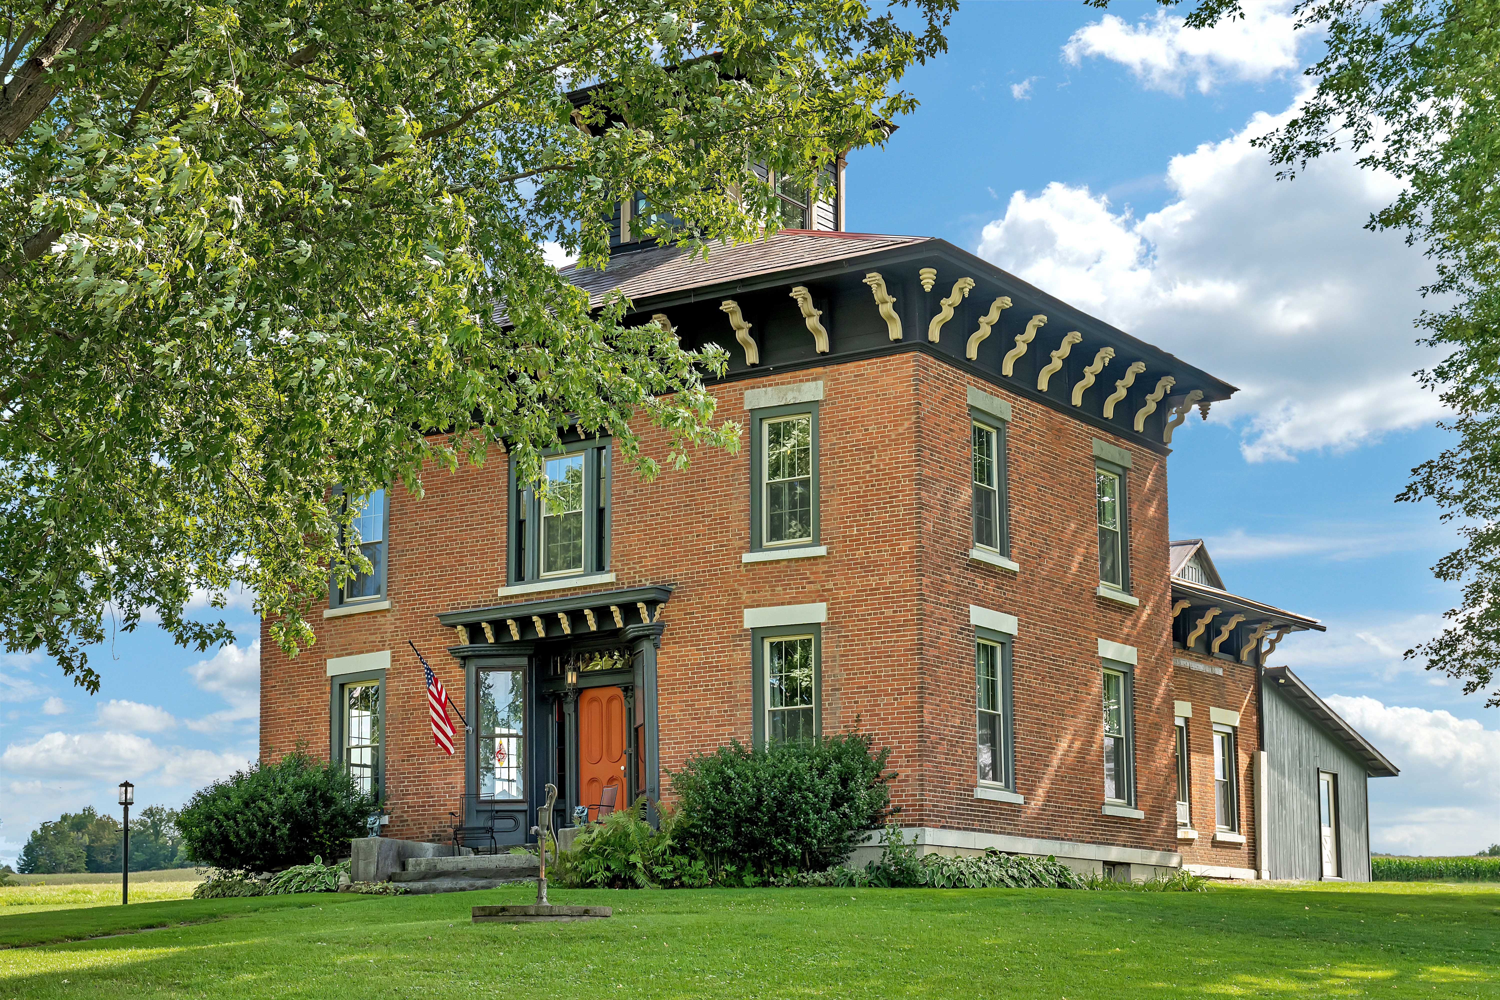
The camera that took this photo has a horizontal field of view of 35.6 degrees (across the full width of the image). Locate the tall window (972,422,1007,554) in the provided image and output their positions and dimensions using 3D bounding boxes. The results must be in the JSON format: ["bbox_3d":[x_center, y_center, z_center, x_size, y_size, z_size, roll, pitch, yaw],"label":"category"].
[{"bbox_3d":[3.441,-0.190,34.174,0.110,1.880,0.880,-7,-12,34],"label":"tall window"}]

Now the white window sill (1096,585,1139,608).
[{"bbox_3d":[5.716,1.539,36.629,0.160,0.123,1.447,-8,-14,34],"label":"white window sill"}]

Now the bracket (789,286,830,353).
[{"bbox_3d":[0.861,-2.510,32.808,0.270,0.830,0.670,-8,-14,34],"label":"bracket"}]

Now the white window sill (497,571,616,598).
[{"bbox_3d":[-2.918,1.316,35.754,2.310,0.130,0.170,-7,-12,34],"label":"white window sill"}]

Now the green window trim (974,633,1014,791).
[{"bbox_3d":[3.381,2.992,33.019,0.150,2.304,1.170,-8,-14,34],"label":"green window trim"}]

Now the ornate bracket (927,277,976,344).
[{"bbox_3d":[2.805,-2.610,32.302,0.670,0.830,0.270,-8,-14,34],"label":"ornate bracket"}]

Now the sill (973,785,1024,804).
[{"bbox_3d":[3.435,4.159,32.571,0.180,0.135,1.320,-8,-14,34],"label":"sill"}]

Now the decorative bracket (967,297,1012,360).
[{"bbox_3d":[3.410,-2.423,33.148,0.670,0.830,0.270,-8,-14,34],"label":"decorative bracket"}]

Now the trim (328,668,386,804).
[{"bbox_3d":[-6.184,3.897,37.232,1.170,2.304,0.150,-8,-14,34],"label":"trim"}]

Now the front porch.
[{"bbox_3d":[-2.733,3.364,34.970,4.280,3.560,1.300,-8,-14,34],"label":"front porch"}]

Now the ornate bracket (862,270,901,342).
[{"bbox_3d":[1.845,-2.700,32.613,0.190,0.840,0.670,-7,-12,34],"label":"ornate bracket"}]

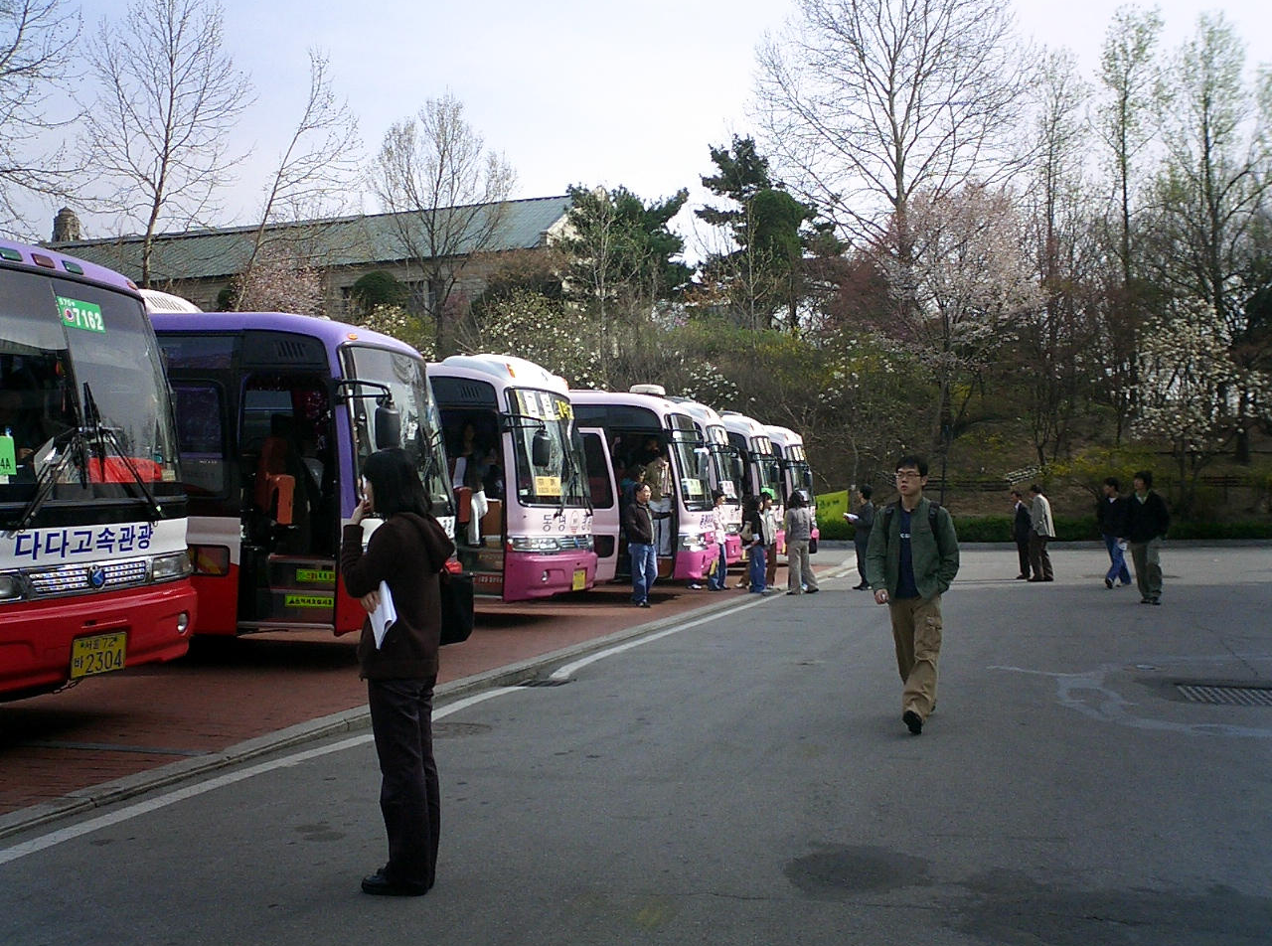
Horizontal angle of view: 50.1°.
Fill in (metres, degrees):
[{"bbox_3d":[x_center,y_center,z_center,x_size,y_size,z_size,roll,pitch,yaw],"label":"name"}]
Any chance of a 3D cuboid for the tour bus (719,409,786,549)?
[{"bbox_3d":[-2.629,0.323,27.671,11.400,3.150,2.500,0,-1,16],"label":"tour bus"}]

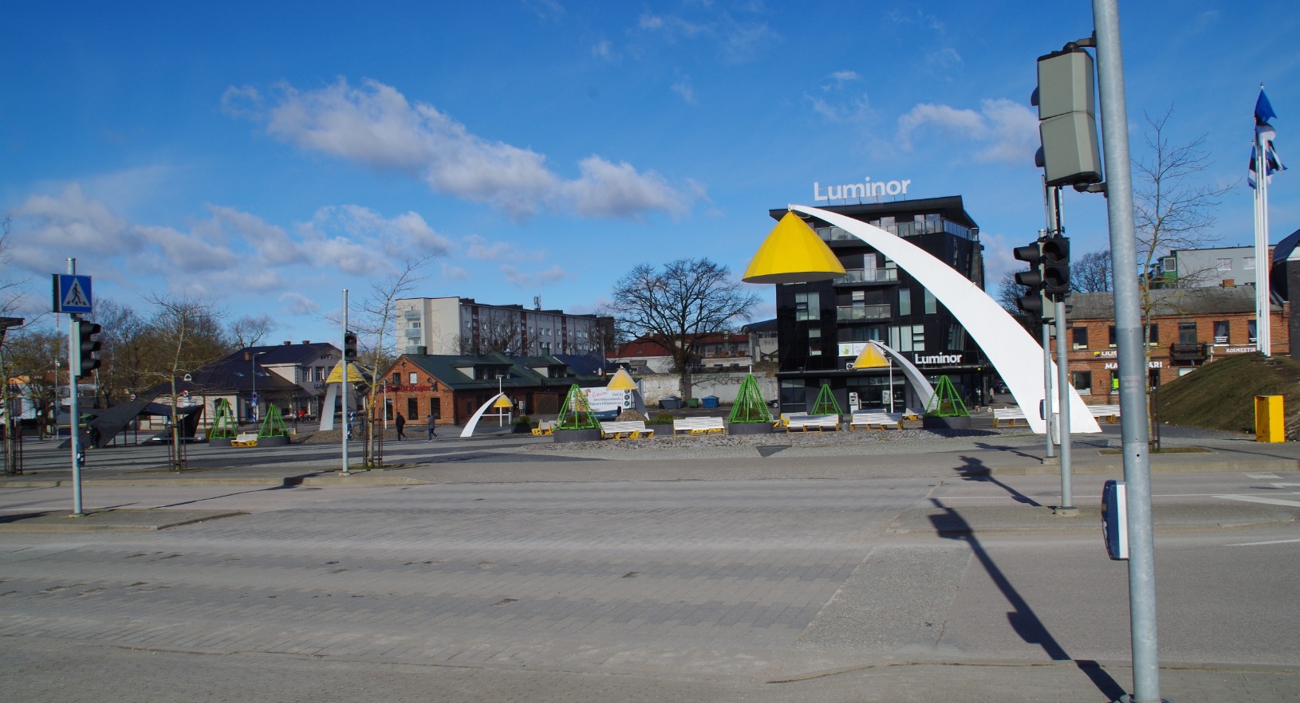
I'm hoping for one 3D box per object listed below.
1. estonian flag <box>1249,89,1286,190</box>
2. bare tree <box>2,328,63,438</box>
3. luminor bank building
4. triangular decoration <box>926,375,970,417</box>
[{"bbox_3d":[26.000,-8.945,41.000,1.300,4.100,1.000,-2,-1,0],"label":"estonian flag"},{"bbox_3d":[-50.647,2.631,80.000,4.800,9.200,4.800,-2,-1,0],"label":"bare tree"},{"bbox_3d":[21.000,-3.700,89.900,16.000,17.300,16.000,-2,-1,22],"label":"luminor bank building"},{"bbox_3d":[13.190,2.029,43.200,2.050,1.950,2.050,-2,0,0],"label":"triangular decoration"}]

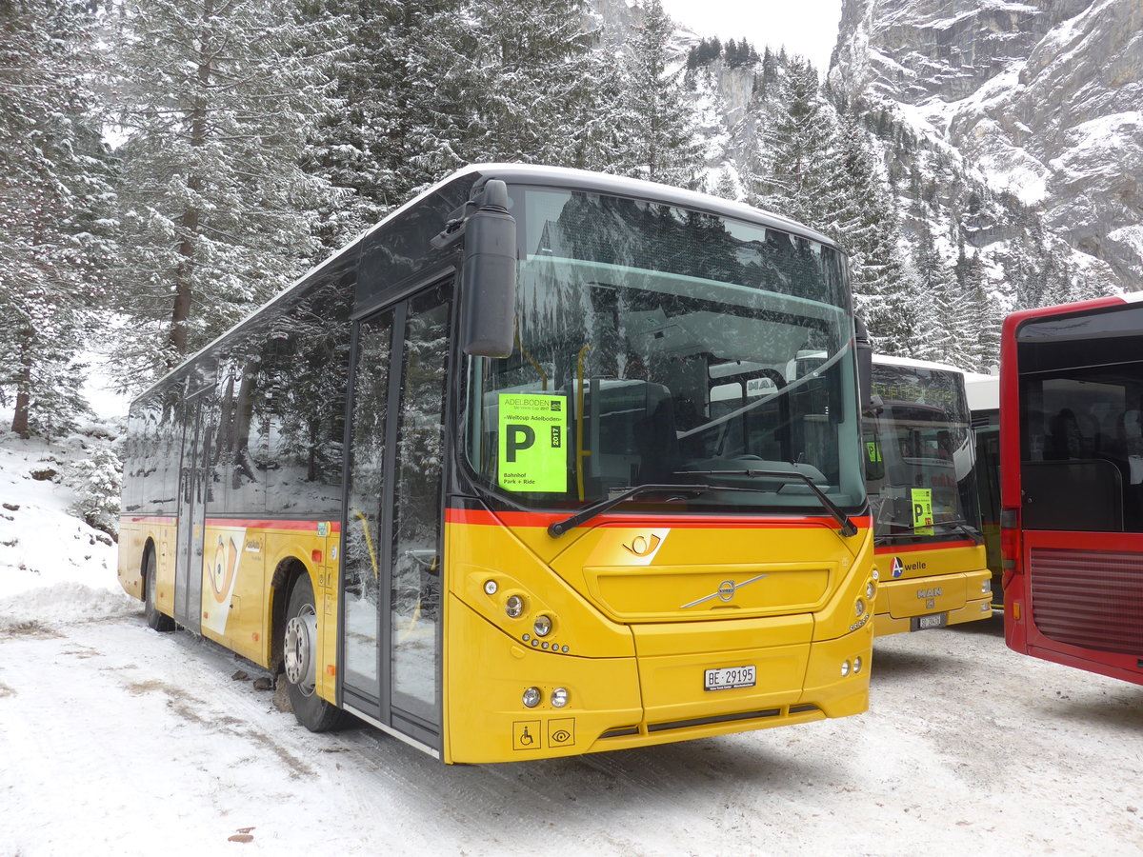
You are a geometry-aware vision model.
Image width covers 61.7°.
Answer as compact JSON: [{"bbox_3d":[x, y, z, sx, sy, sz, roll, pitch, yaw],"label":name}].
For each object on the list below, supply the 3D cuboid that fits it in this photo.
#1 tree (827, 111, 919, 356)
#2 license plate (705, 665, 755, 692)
[{"bbox_3d":[12.300,-4.519,42.002,6.350,19.550,6.350,-1,-6,16],"label":"tree"},{"bbox_3d":[0.730,1.146,4.386,0.312,0.095,0.020,4,-7,-32],"label":"license plate"}]

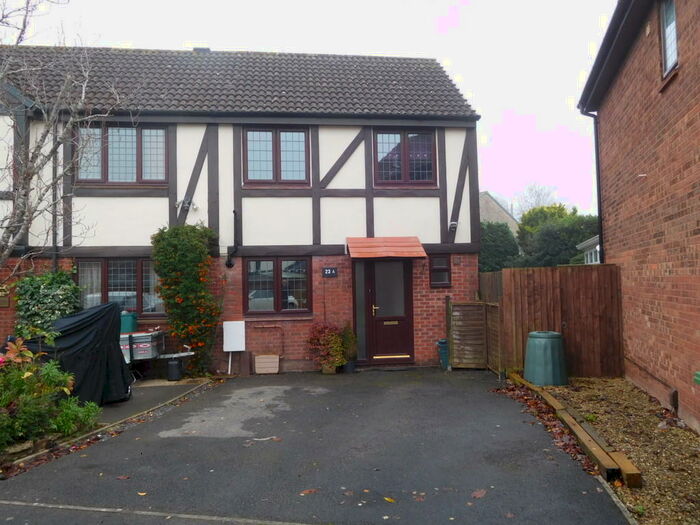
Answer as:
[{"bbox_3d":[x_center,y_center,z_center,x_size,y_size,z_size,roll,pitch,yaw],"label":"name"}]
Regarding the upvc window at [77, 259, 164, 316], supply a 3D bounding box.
[{"bbox_3d":[-4.311,0.474,9.595,1.627,1.113,0.100,-1,-3,-6],"label":"upvc window"}]

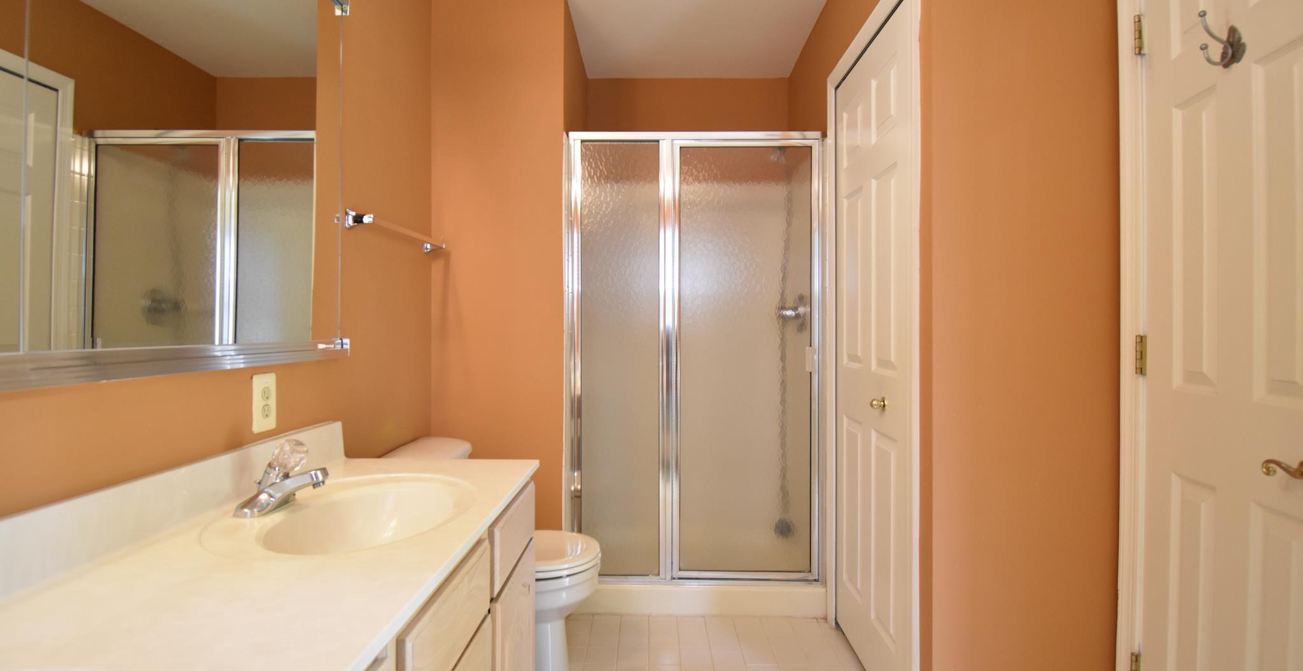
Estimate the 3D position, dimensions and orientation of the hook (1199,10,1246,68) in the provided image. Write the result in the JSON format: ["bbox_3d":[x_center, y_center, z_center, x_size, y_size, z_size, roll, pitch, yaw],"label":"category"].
[{"bbox_3d":[1.041,-0.547,1.133,0.057,0.108,0.060,0,0,12],"label":"hook"}]

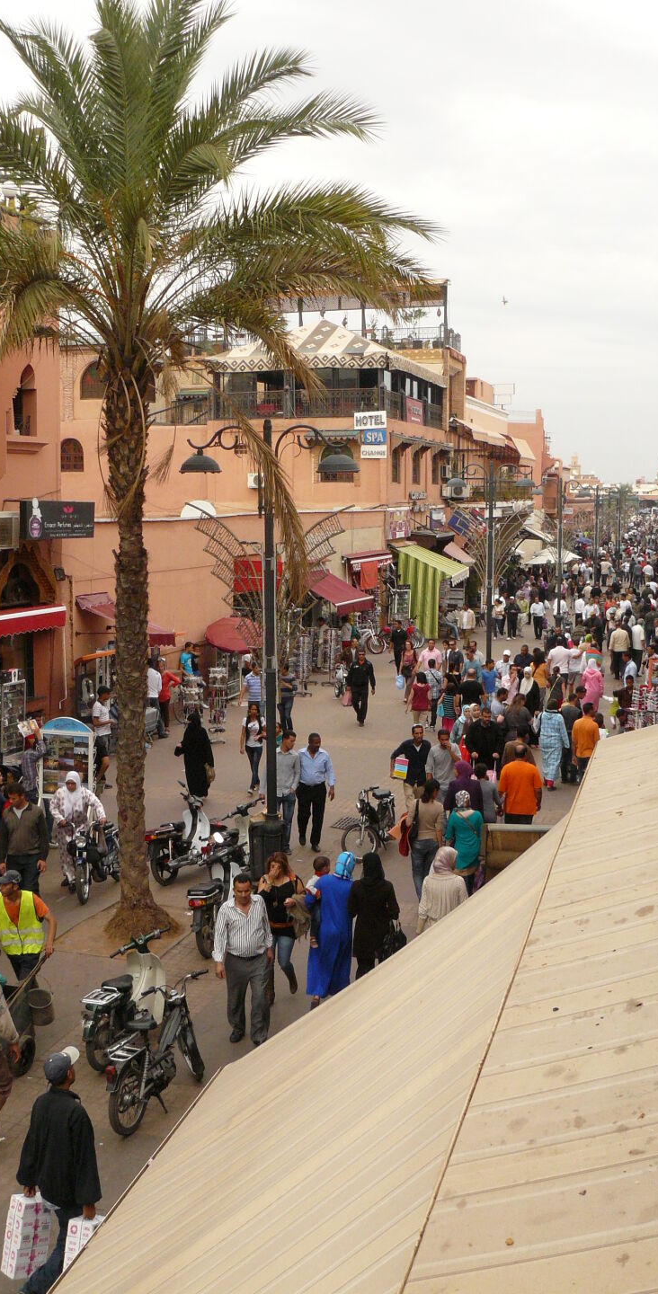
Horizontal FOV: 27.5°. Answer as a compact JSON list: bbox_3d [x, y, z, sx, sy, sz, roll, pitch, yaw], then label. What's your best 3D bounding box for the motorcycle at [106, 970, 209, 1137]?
[{"bbox_3d":[-1.417,3.438,11.528,0.660,1.030,1.680,3,6,25],"label":"motorcycle"}]

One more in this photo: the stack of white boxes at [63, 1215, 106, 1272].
[{"bbox_3d":[-1.494,3.880,8.581,0.180,0.530,0.240,5,7,37],"label":"stack of white boxes"}]

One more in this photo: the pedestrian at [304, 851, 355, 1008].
[{"bbox_3d":[0.005,2.999,14.521,0.540,1.640,0.430,1,6,8],"label":"pedestrian"}]

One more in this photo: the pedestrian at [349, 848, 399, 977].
[{"bbox_3d":[0.464,2.918,13.869,0.530,1.630,0.380,1,6,11],"label":"pedestrian"}]

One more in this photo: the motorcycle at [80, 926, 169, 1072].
[{"bbox_3d":[-1.857,3.311,12.761,0.660,1.030,1.720,2,6,19],"label":"motorcycle"}]

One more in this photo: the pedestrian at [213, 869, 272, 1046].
[{"bbox_3d":[-0.851,3.095,13.477,0.560,1.680,0.380,0,6,0],"label":"pedestrian"}]

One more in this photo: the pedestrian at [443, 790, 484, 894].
[{"bbox_3d":[1.748,2.654,17.432,0.500,1.630,0.360,1,6,6],"label":"pedestrian"}]

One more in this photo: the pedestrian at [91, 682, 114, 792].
[{"bbox_3d":[-4.101,1.654,24.219,0.460,1.800,0.460,-1,6,-8],"label":"pedestrian"}]

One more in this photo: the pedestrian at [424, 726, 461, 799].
[{"bbox_3d":[1.833,2.150,21.685,0.540,1.730,0.420,1,6,8],"label":"pedestrian"}]

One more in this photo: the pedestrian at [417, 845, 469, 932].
[{"bbox_3d":[1.249,2.956,14.654,0.520,1.620,0.360,1,6,8],"label":"pedestrian"}]

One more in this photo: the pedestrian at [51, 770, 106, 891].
[{"bbox_3d":[-3.397,2.476,18.198,0.660,1.600,0.500,1,6,11],"label":"pedestrian"}]

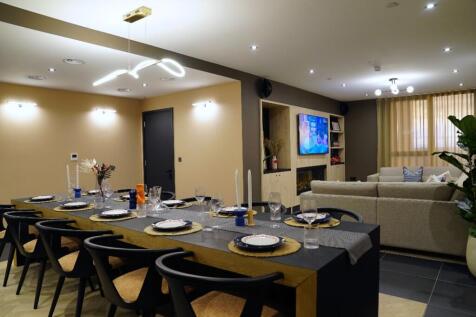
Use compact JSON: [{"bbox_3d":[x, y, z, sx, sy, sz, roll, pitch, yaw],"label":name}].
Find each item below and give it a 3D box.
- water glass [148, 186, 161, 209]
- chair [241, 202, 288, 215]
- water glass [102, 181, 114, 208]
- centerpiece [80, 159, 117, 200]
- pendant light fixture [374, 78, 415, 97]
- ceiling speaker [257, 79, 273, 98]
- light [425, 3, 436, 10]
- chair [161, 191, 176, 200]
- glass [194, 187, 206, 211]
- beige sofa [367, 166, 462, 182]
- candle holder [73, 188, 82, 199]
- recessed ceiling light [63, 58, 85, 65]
[{"bbox_3d":[-0.721,0.358,2.744,0.088,0.225,0.088,0,2,39],"label":"water glass"},{"bbox_3d":[0.196,0.811,2.893,0.580,0.725,0.540,0,2,38],"label":"chair"},{"bbox_3d":[-1.262,0.352,3.078,0.090,0.245,0.090,0,2,39],"label":"water glass"},{"bbox_3d":[-1.502,0.227,3.407,0.380,0.465,0.320,-2,2,-24],"label":"centerpiece"},{"bbox_3d":[2.897,-1.319,5.868,0.720,0.290,0.660,0,2,26],"label":"pendant light fixture"},{"bbox_3d":[0.447,-1.176,5.353,0.160,0.340,0.330,0,2,38],"label":"ceiling speaker"},{"bbox_3d":[1.694,-1.331,2.789,0.095,0.030,0.095,0,2,38],"label":"light"},{"bbox_3d":[-0.904,0.823,3.855,0.570,0.750,0.540,0,2,39],"label":"chair"},{"bbox_3d":[-0.322,0.345,2.726,0.095,0.215,0.095,-2,2,-7],"label":"glass"},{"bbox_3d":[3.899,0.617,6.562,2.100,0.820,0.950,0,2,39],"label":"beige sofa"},{"bbox_3d":[-1.935,0.417,3.820,0.100,0.108,0.100,0,2,39],"label":"candle holder"},{"bbox_3d":[-1.954,-1.152,3.767,0.220,0.040,0.220,0,2,39],"label":"recessed ceiling light"}]

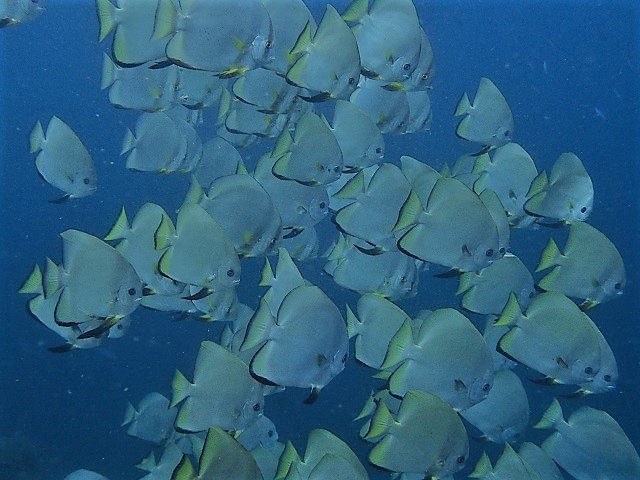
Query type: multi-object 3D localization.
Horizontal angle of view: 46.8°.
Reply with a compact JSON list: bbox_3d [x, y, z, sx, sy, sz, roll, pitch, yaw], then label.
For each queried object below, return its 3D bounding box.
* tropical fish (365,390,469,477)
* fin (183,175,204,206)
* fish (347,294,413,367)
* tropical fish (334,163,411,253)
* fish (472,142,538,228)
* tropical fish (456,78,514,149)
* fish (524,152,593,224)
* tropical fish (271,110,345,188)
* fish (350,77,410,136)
[{"bbox_3d":[0.383,0.750,2.850,0.400,0.360,0.065,19,-1,-8],"label":"tropical fish"},{"bbox_3d":[-0.482,-0.169,2.750,0.065,0.145,0.018,22,-1,-3],"label":"fin"},{"bbox_3d":[0.288,0.405,3.200,0.360,0.325,0.065,13,0,0],"label":"fish"},{"bbox_3d":[0.233,-0.138,3.050,0.400,0.380,0.065,23,-9,-23],"label":"tropical fish"},{"bbox_3d":[1.002,-0.334,3.950,0.400,0.380,0.065,22,-7,-19],"label":"fish"},{"bbox_3d":[0.929,-0.687,4.150,0.400,0.410,0.065,19,-3,-13],"label":"tropical fish"},{"bbox_3d":[1.106,-0.232,3.400,0.335,0.325,0.065,24,8,18],"label":"fish"},{"bbox_3d":[-0.050,-0.477,3.900,0.400,0.380,0.065,22,-7,-21],"label":"tropical fish"},{"bbox_3d":[0.306,-0.738,4.000,0.400,0.380,0.065,15,2,-1],"label":"fish"}]

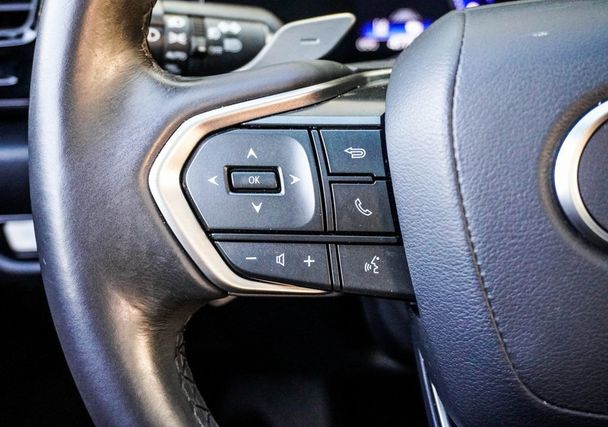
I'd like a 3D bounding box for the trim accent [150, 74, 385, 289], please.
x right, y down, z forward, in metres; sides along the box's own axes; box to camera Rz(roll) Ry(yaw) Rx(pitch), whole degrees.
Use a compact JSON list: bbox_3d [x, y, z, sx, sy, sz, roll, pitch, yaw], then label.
[{"bbox_3d":[-0.011,-0.010,0.250,0.076,0.070,0.023,-2,2,2],"label":"trim accent"}]

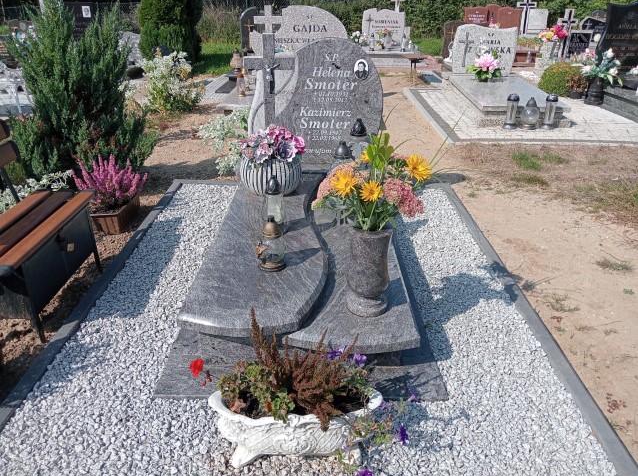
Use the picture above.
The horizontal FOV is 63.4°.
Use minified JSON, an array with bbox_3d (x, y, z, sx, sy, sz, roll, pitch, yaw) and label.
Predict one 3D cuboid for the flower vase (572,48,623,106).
[{"bbox_3d":[3.500,-2.000,6.516,0.524,0.655,0.423,0,25,0],"label":"flower vase"}]

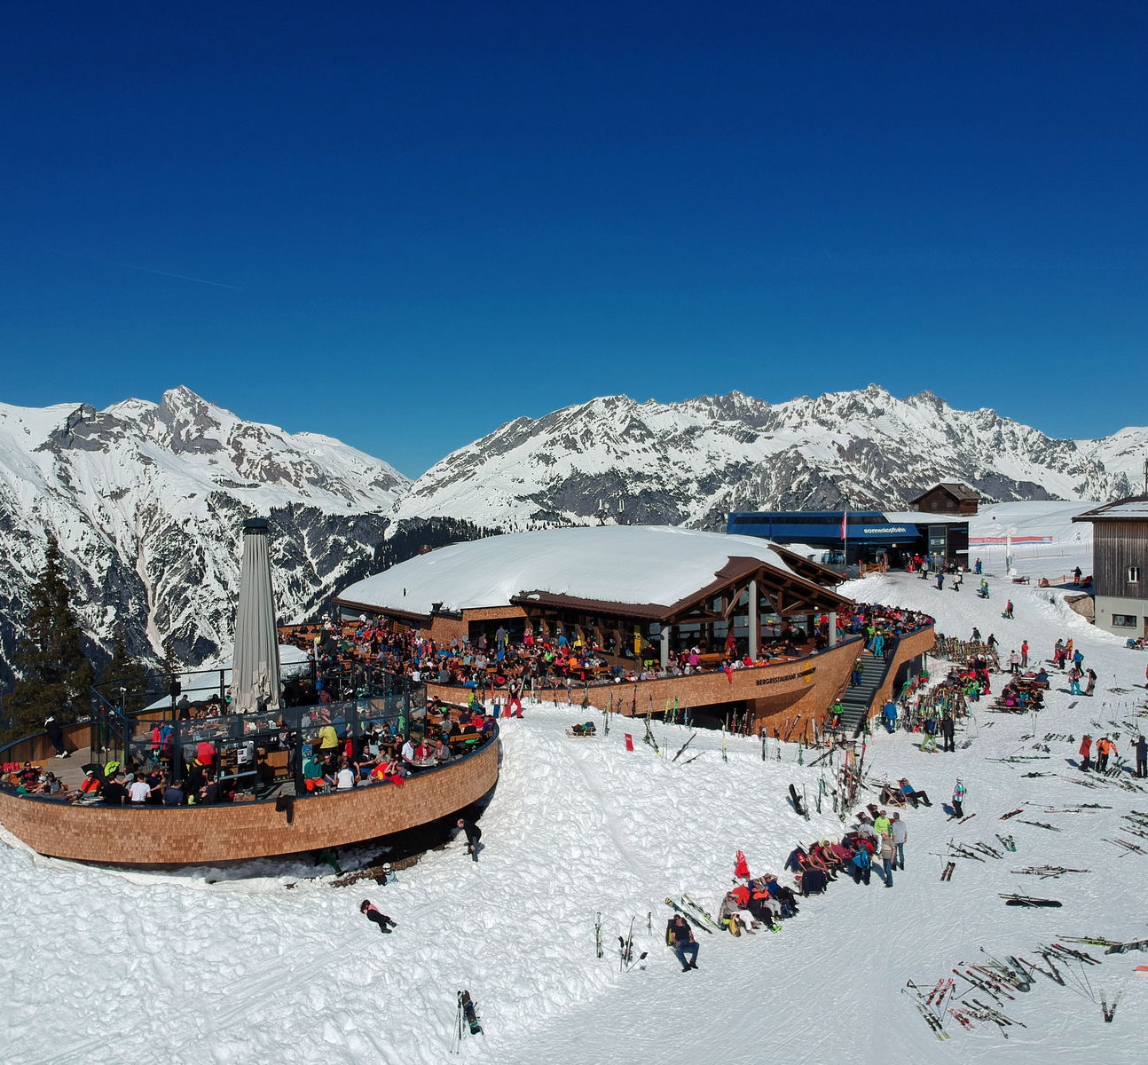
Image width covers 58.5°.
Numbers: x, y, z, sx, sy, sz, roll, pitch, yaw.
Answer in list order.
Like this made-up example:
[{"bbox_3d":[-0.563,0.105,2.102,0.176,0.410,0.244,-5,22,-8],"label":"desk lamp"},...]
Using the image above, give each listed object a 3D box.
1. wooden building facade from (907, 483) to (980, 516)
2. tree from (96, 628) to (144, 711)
[{"bbox_3d":[57.897,-5.054,160.000,6.800,5.000,8.400,-1,1,-42],"label":"wooden building facade"},{"bbox_3d":[-24.807,8.330,56.000,2.700,6.000,2.700,0,1,-24],"label":"tree"}]

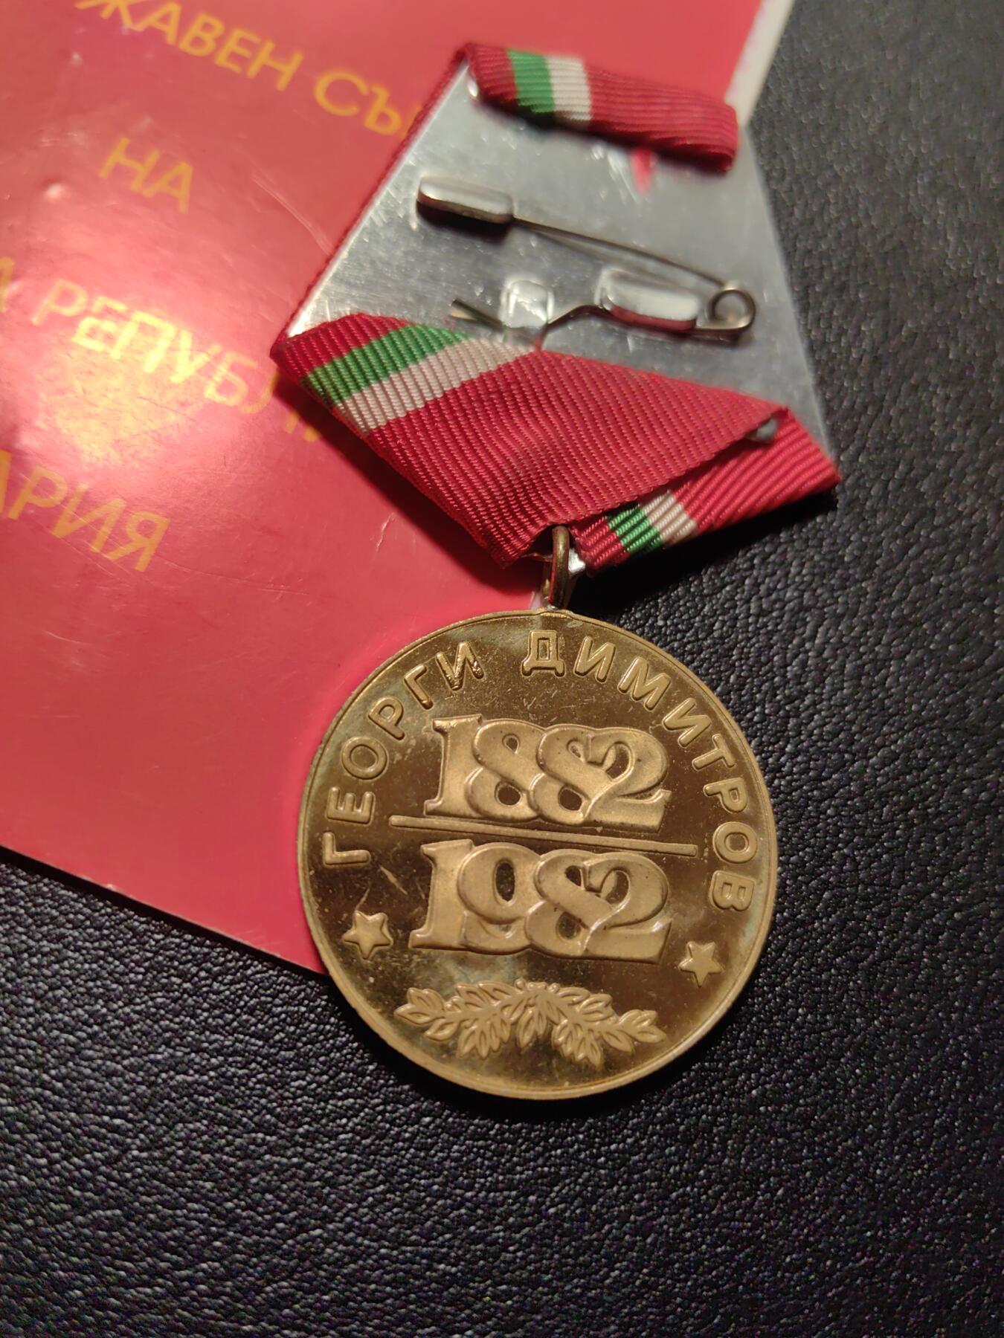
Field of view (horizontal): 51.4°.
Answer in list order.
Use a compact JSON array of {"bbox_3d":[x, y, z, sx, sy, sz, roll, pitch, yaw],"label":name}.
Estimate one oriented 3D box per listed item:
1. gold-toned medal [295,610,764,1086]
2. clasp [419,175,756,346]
[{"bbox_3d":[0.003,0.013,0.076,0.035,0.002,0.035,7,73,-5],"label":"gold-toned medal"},{"bbox_3d":[0.007,-0.033,0.087,0.030,0.003,0.011,11,72,-4],"label":"clasp"}]

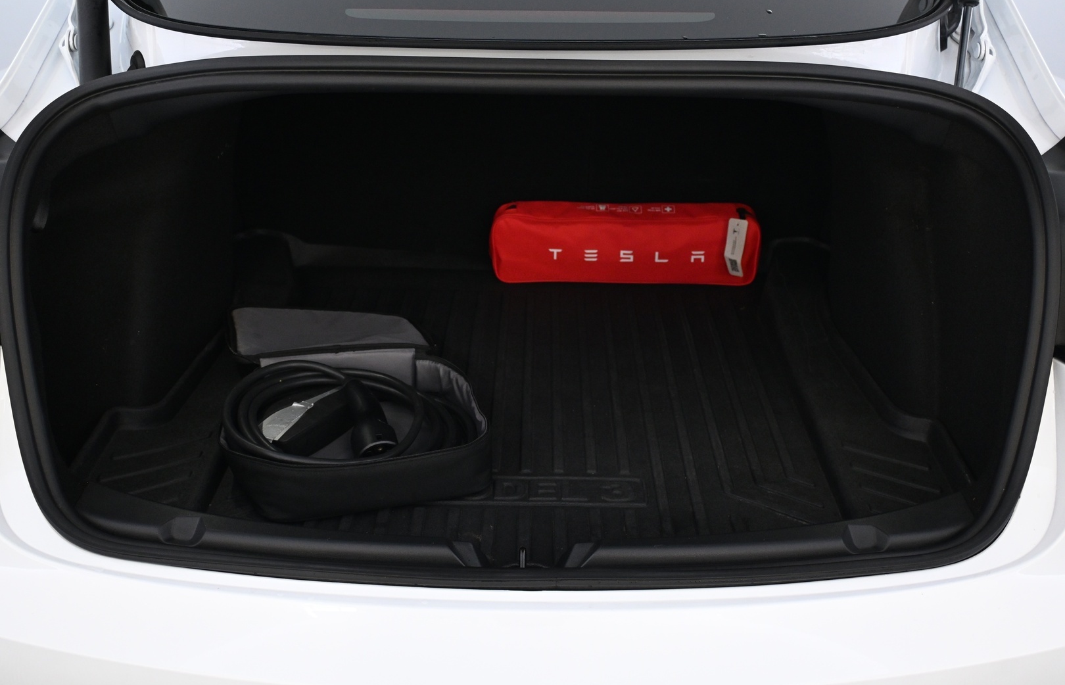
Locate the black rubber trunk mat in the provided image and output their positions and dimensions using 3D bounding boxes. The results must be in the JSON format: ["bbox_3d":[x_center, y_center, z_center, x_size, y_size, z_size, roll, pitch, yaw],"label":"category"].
[{"bbox_3d":[-0.006,0.015,1.779,1.087,0.073,0.961,1,25,0],"label":"black rubber trunk mat"}]

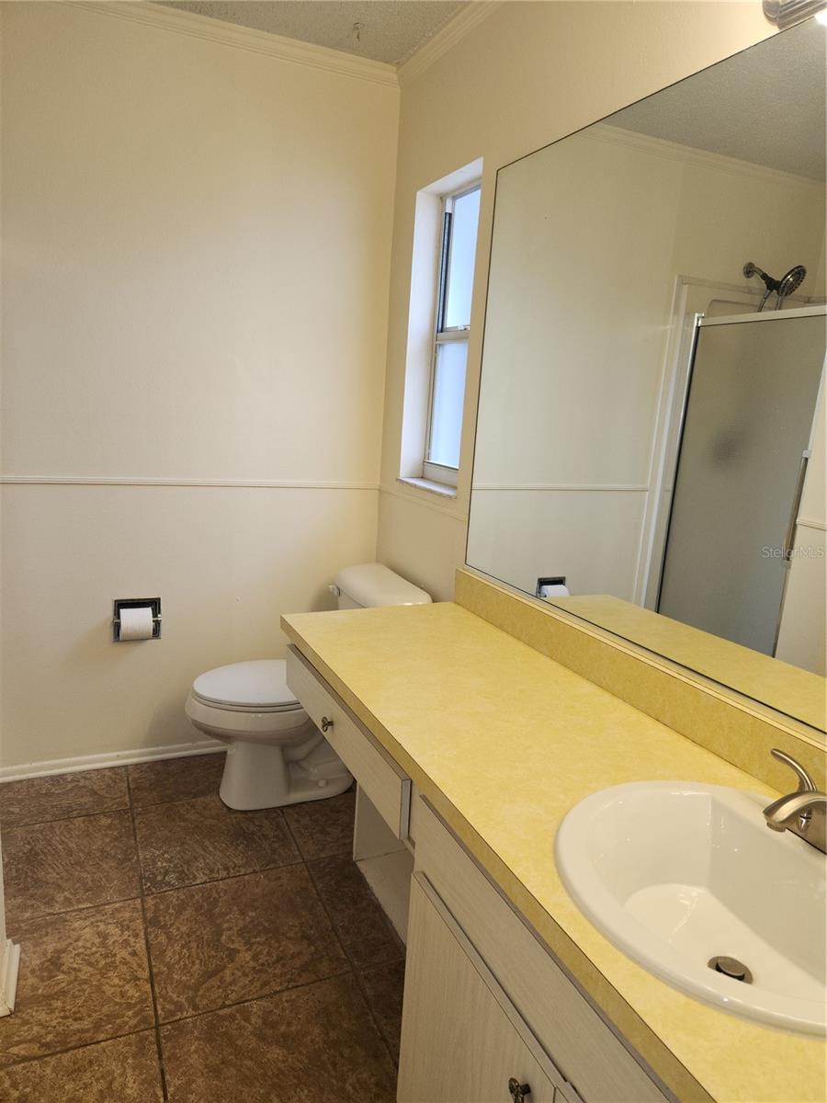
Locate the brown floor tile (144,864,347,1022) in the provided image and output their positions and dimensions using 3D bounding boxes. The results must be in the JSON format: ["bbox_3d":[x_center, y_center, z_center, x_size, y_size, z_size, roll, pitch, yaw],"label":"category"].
[{"bbox_3d":[-0.435,0.971,1.863,0.444,0.010,0.444,-2,12,-24],"label":"brown floor tile"}]

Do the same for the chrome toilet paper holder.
[{"bbox_3d":[-0.963,0.241,2.561,0.154,0.149,0.070,-2,12,-24],"label":"chrome toilet paper holder"}]

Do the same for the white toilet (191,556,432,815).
[{"bbox_3d":[-0.400,0.465,2.530,0.755,0.725,0.475,-2,12,-24],"label":"white toilet"}]

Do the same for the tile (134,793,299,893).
[{"bbox_3d":[-0.617,0.880,2.265,0.444,0.010,0.444,-2,12,-24],"label":"tile"}]

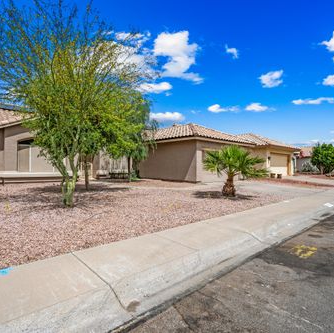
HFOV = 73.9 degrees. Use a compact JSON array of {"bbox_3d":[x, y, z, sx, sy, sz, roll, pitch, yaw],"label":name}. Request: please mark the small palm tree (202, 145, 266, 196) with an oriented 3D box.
[{"bbox_3d":[2.750,0.160,8.950,2.500,2.100,2.400,0,0,0],"label":"small palm tree"}]

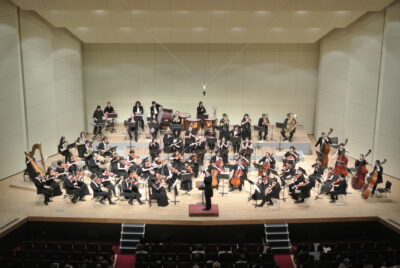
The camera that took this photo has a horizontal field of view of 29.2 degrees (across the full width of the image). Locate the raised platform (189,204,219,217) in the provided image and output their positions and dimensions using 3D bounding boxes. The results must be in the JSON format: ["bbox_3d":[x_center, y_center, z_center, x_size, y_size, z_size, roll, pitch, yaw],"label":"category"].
[{"bbox_3d":[0.151,3.120,31.318,1.200,0.160,0.894,0,19,0],"label":"raised platform"}]

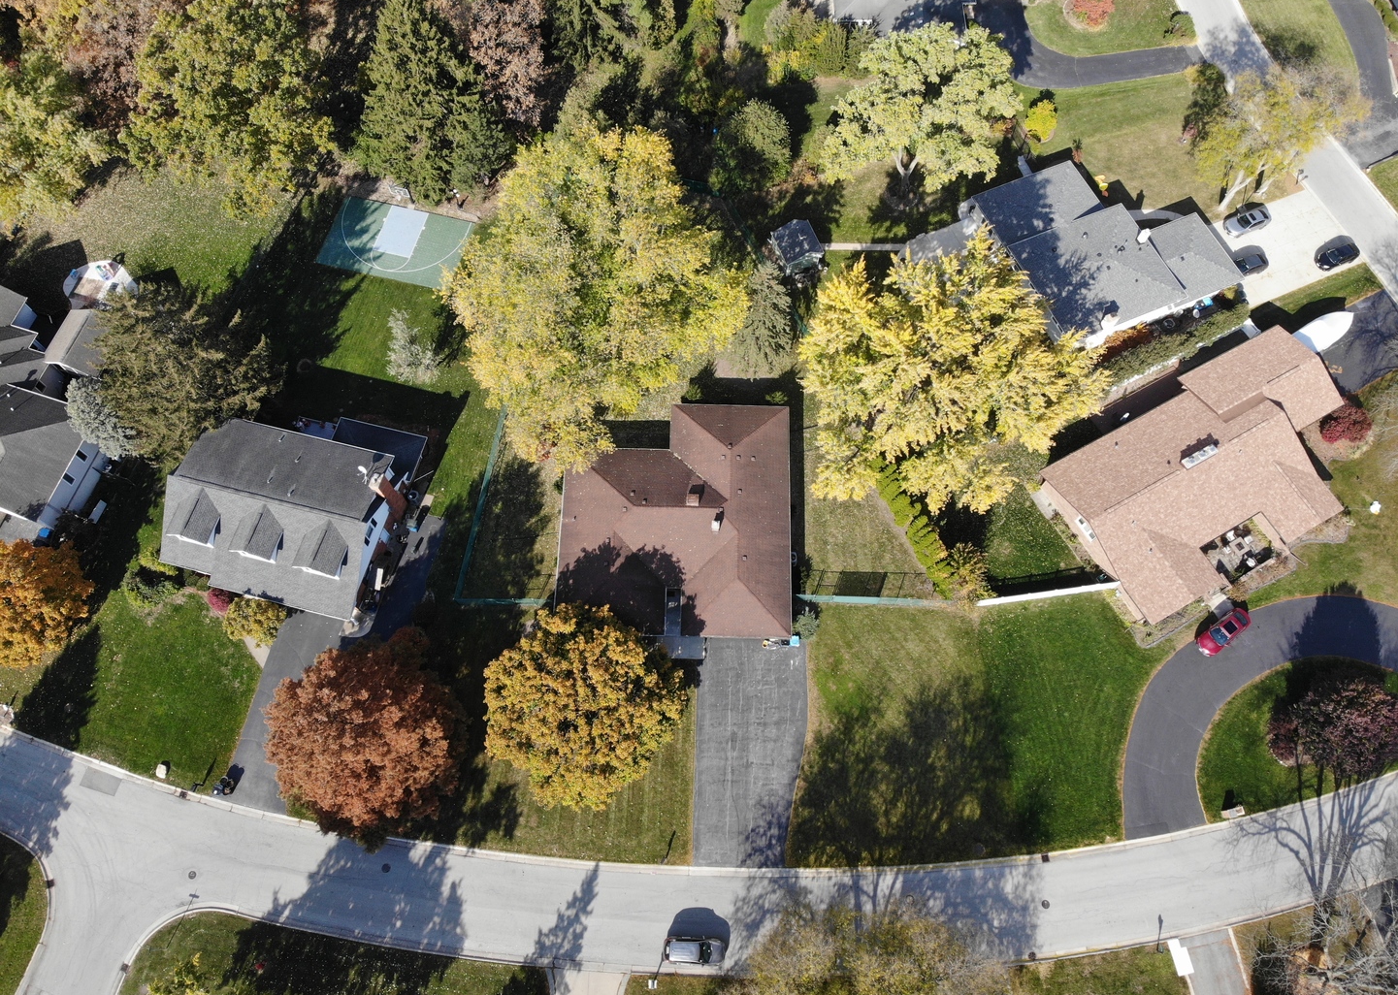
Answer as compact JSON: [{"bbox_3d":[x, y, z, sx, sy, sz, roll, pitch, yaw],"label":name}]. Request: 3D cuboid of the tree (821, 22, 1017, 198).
[{"bbox_3d":[20.185,-34.503,90.025,18.160,17.500,15.600,0,68,-1],"label":"tree"}]

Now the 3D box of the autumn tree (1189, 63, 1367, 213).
[{"bbox_3d":[52.822,-32.115,90.046,14.300,16.500,13.000,0,68,-1],"label":"autumn tree"}]

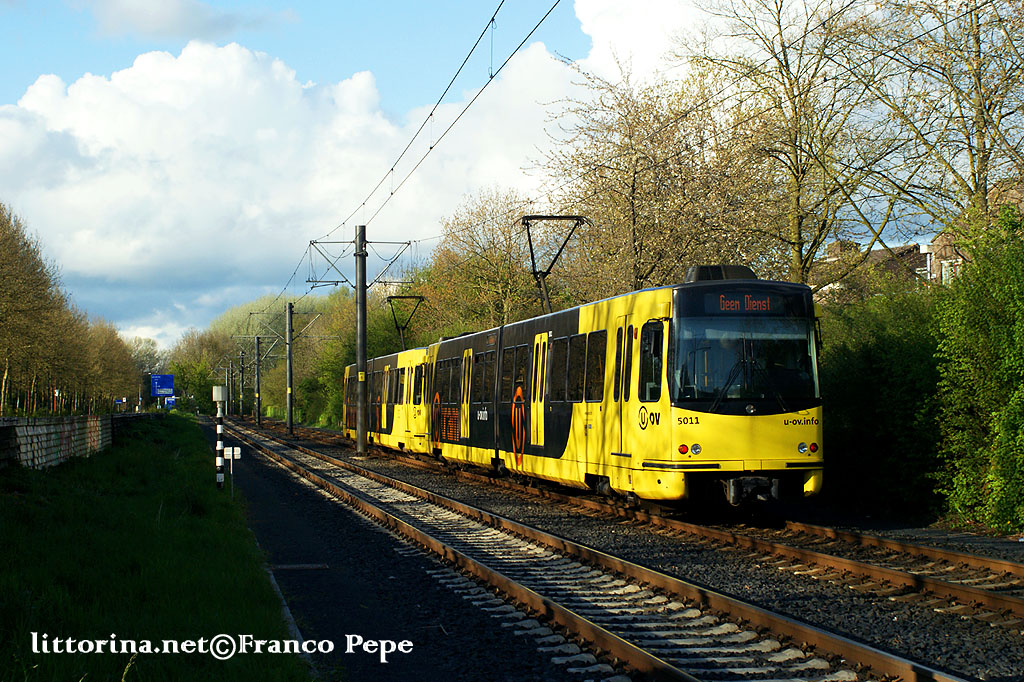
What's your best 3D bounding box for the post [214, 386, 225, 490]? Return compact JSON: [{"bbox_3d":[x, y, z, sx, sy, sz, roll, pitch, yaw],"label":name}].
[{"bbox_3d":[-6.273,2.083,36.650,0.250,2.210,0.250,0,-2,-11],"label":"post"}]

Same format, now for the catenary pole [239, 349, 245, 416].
[{"bbox_3d":[-30.211,4.984,190.957,0.330,7.553,0.330,0,-2,-11],"label":"catenary pole"}]

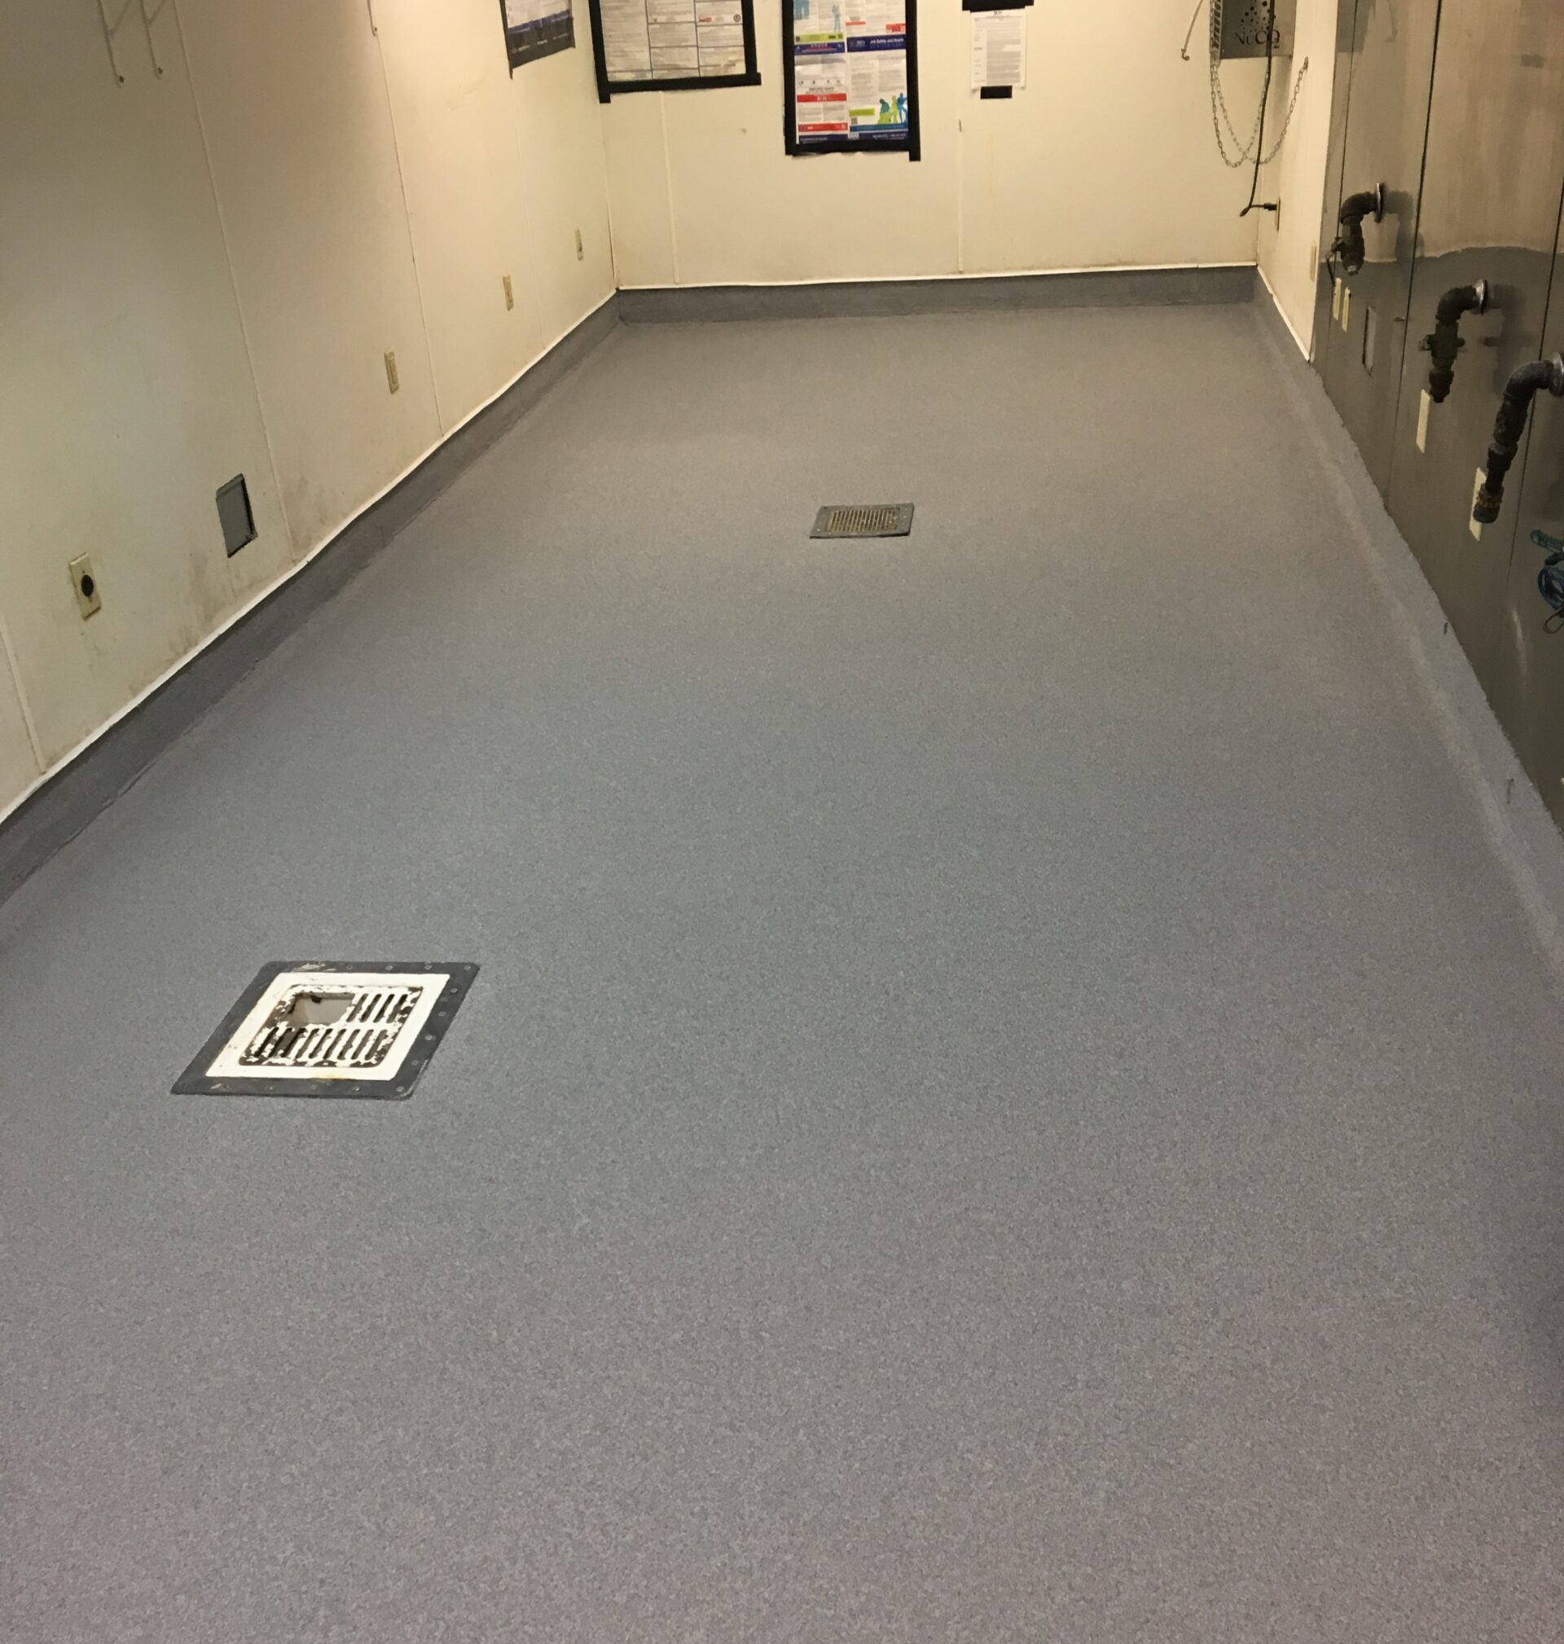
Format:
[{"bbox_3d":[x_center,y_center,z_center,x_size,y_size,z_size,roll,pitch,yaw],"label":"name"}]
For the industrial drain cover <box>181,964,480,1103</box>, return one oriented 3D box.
[{"bbox_3d":[-0.730,0.329,2.831,0.387,0.020,0.387,0,28,8],"label":"industrial drain cover"}]

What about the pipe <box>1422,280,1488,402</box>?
[{"bbox_3d":[1.313,-0.942,3.424,0.108,0.240,0.070,1,28,9],"label":"pipe"}]

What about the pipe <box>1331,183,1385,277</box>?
[{"bbox_3d":[1.486,-1.526,4.508,0.112,0.230,0.090,1,28,9],"label":"pipe"}]

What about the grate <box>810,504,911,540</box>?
[{"bbox_3d":[0.235,-0.865,5.000,0.277,0.020,0.287,0,28,7],"label":"grate"}]

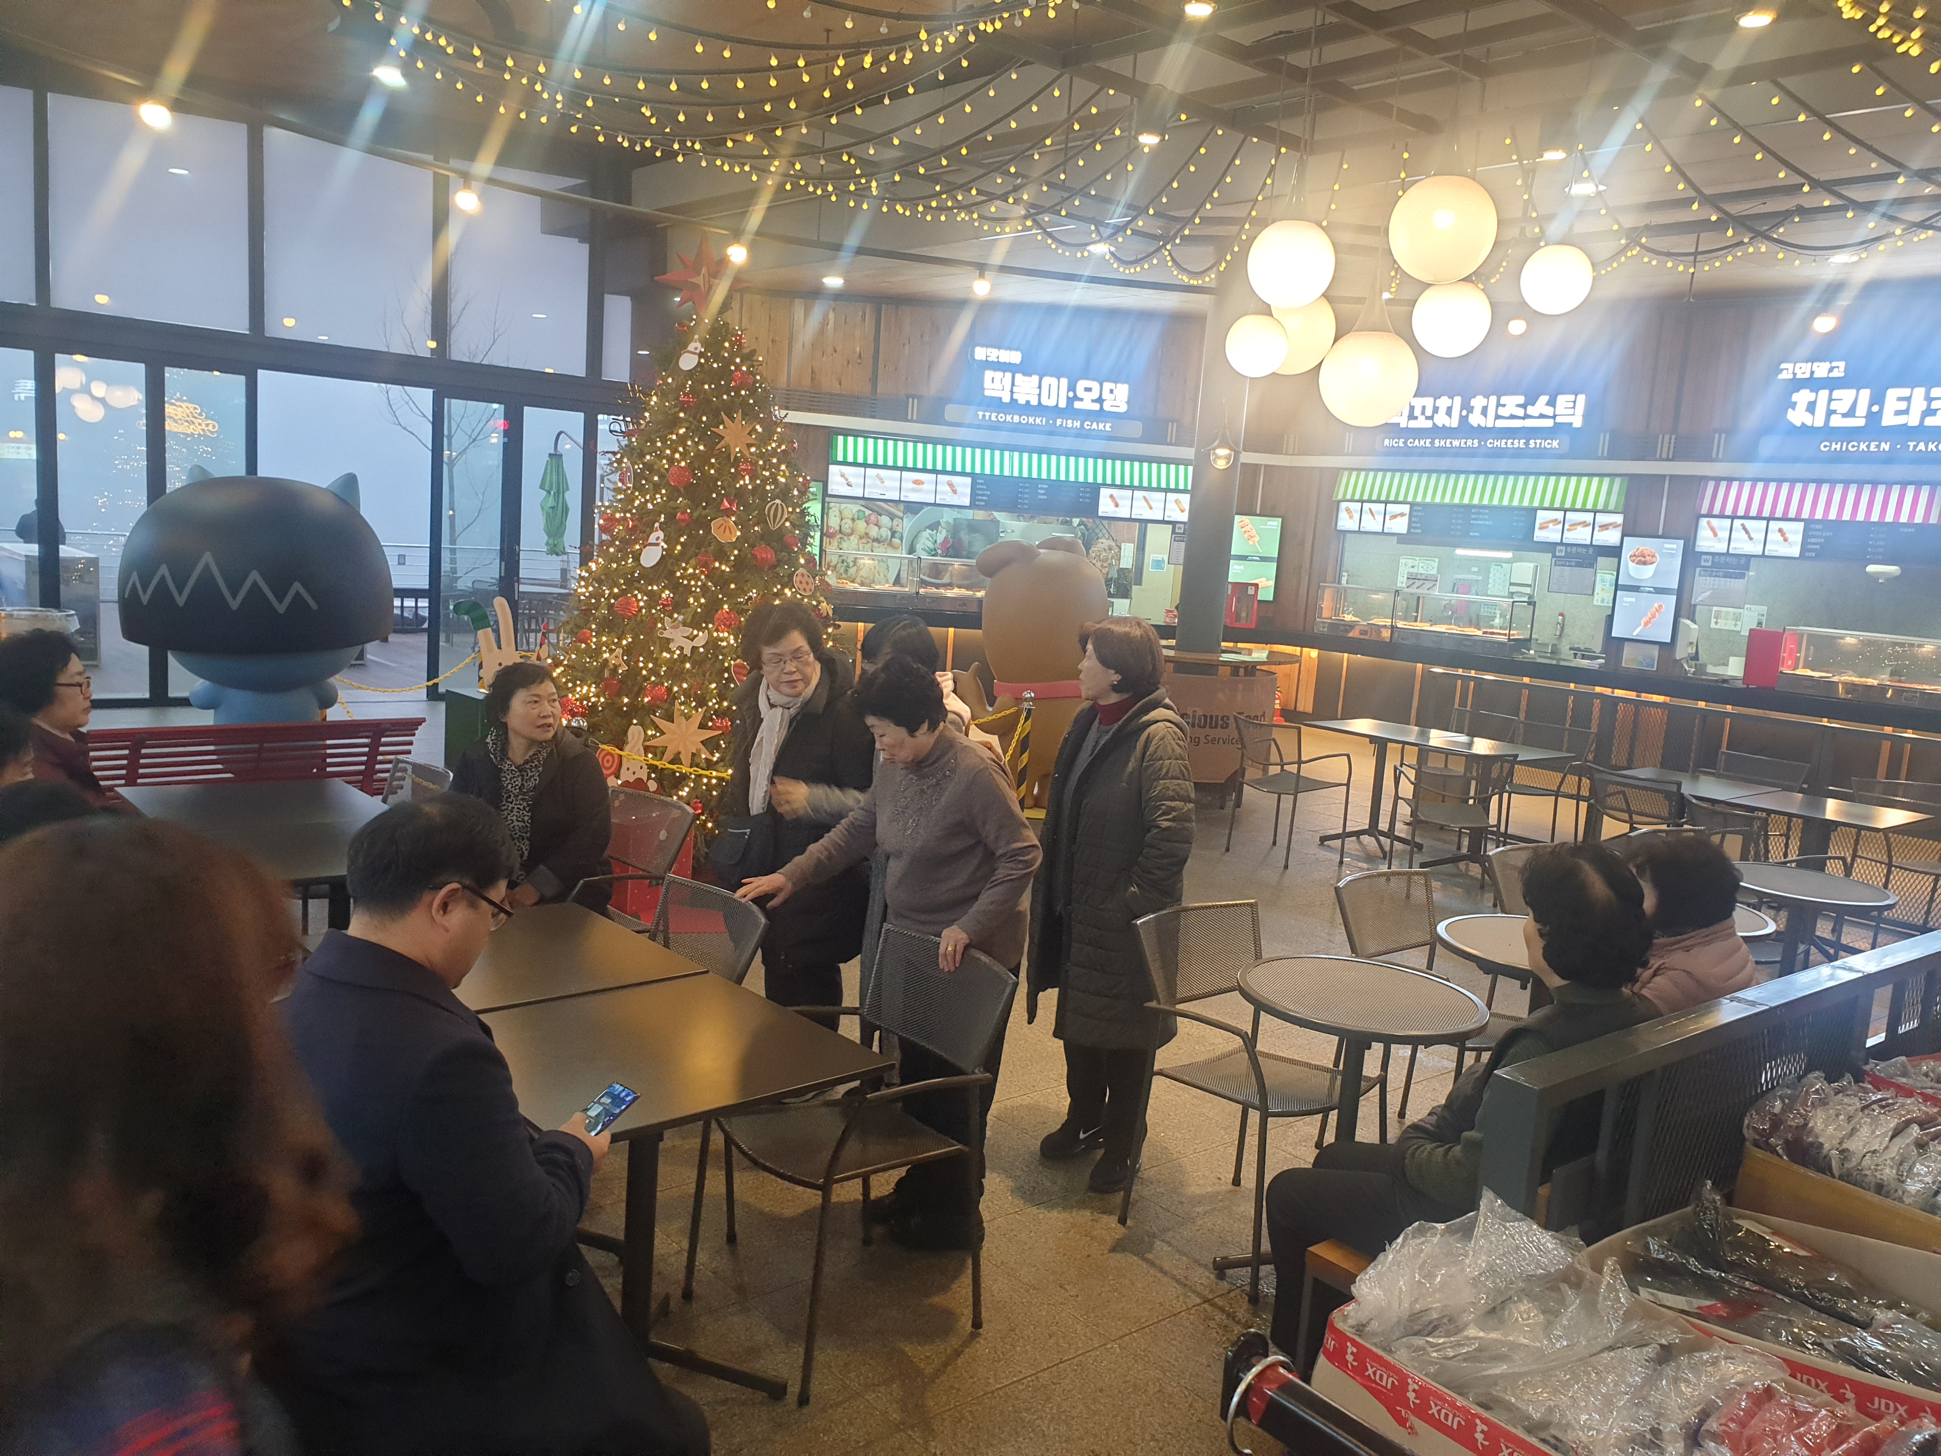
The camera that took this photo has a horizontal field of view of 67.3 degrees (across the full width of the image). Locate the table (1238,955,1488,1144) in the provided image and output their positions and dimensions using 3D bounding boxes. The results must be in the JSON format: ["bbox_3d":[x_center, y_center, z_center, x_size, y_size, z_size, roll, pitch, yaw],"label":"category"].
[{"bbox_3d":[0.982,1.037,3.809,0.635,0.712,0.635,4,8,0],"label":"table"}]

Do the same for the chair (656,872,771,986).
[{"bbox_3d":[-0.867,0.849,3.623,0.560,0.835,0.550,-3,10,-40],"label":"chair"}]

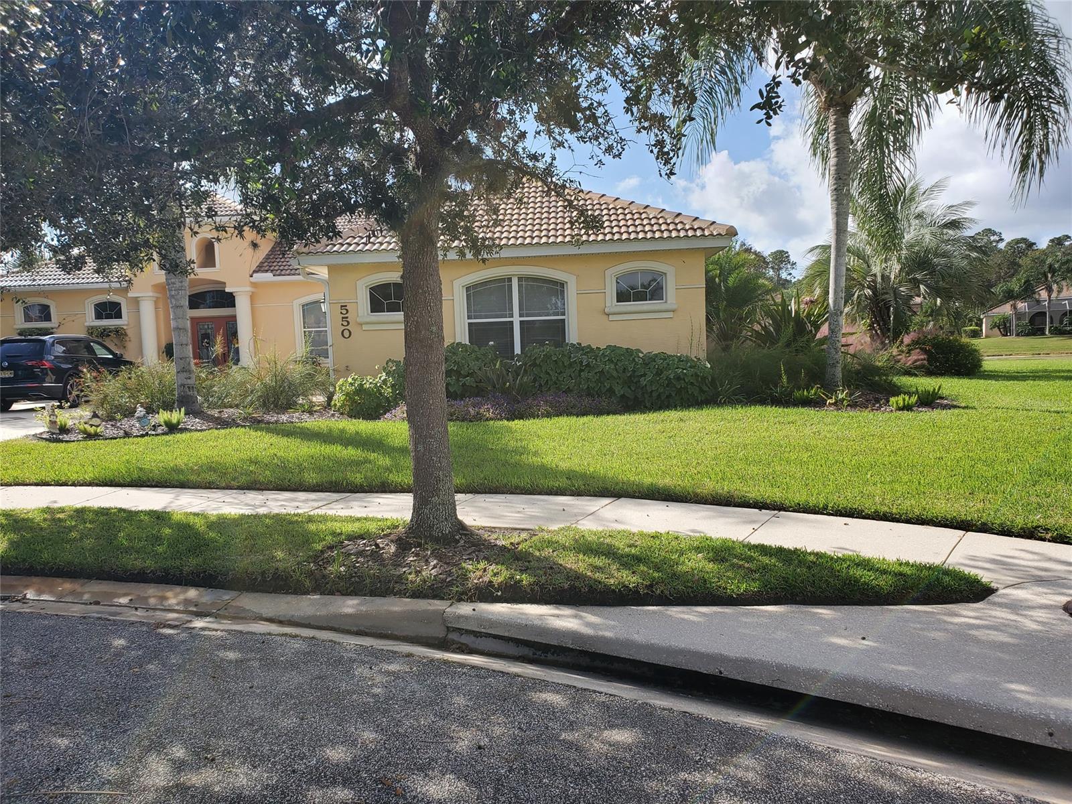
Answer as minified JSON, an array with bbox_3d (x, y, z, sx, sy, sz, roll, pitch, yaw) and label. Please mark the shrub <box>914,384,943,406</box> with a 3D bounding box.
[{"bbox_3d":[6.830,-0.124,14.000,0.460,0.380,0.440,-2,5,4],"label":"shrub"}]

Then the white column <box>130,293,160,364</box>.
[{"bbox_3d":[-11.496,-1.787,23.918,0.700,2.850,0.700,-2,5,4],"label":"white column"}]

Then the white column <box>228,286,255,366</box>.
[{"bbox_3d":[-8.478,-1.928,23.518,0.680,2.850,0.680,-2,5,4],"label":"white column"}]

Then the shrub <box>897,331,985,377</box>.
[{"bbox_3d":[10.450,-1.222,20.800,2.000,1.180,1.800,-2,5,4],"label":"shrub"}]

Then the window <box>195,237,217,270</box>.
[{"bbox_3d":[-9.578,-4.320,23.400,0.680,0.980,0.250,-2,5,4],"label":"window"}]

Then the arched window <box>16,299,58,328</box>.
[{"bbox_3d":[-15.511,-2.743,25.000,1.250,0.920,0.180,-2,5,4],"label":"arched window"}]

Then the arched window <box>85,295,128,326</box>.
[{"bbox_3d":[-13.287,-2.836,24.900,1.250,0.920,0.180,-2,5,4],"label":"arched window"}]

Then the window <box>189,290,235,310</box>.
[{"bbox_3d":[-9.868,-3.185,25.000,1.720,0.640,0.150,-2,5,4],"label":"window"}]

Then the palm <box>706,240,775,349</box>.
[{"bbox_3d":[4.155,-1.820,16.928,1.750,3.100,1.750,-2,5,4],"label":"palm"}]

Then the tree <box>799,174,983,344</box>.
[{"bbox_3d":[9.138,-3.145,20.503,4.350,4.900,4.200,-2,5,4],"label":"tree"}]

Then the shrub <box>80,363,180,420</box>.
[{"bbox_3d":[-8.633,-0.279,17.145,1.900,1.100,1.650,-2,5,4],"label":"shrub"}]

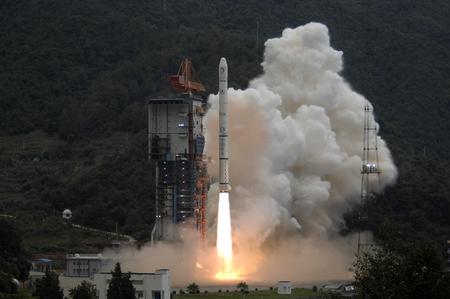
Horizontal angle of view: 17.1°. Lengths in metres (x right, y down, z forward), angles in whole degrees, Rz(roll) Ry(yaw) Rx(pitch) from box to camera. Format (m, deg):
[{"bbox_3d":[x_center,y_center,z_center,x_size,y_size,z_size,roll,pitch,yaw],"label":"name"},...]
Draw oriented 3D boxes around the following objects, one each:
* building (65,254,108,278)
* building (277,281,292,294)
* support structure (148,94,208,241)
[{"bbox_3d":[-54.420,46.405,593.000,16.500,9.000,10.000,0,-2,-3],"label":"building"},{"bbox_3d":[19.622,45.131,490.000,4.400,4.500,4.000,0,-2,0],"label":"building"},{"bbox_3d":[-18.373,12.249,592.000,19.000,67.500,14.500,-1,-2,24],"label":"support structure"}]

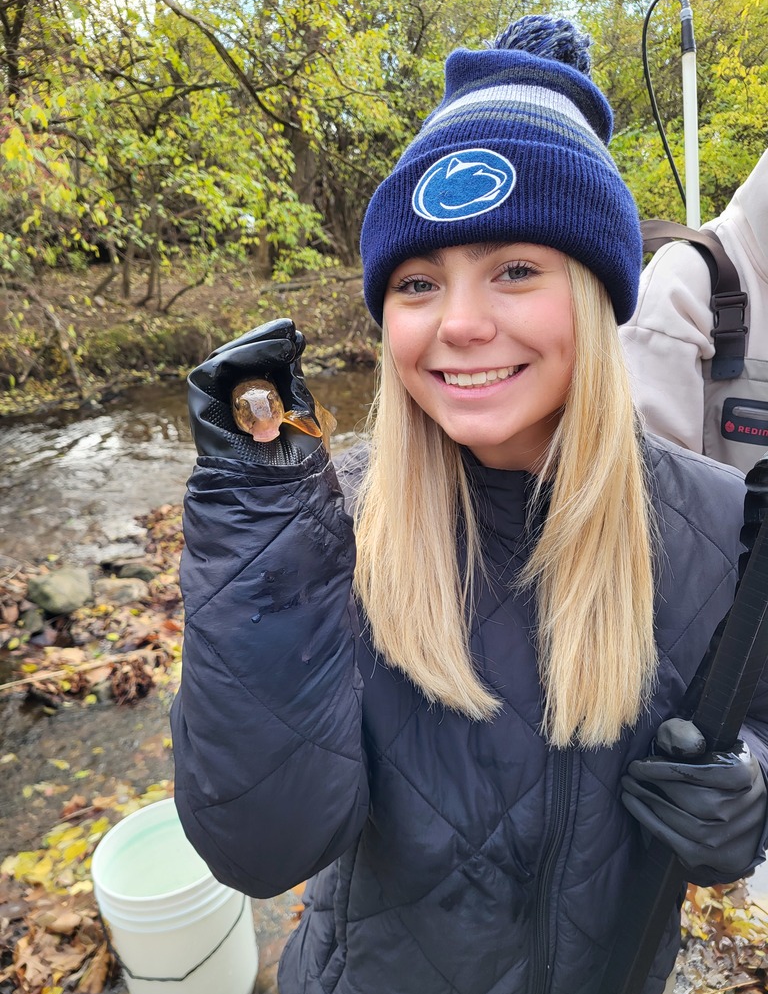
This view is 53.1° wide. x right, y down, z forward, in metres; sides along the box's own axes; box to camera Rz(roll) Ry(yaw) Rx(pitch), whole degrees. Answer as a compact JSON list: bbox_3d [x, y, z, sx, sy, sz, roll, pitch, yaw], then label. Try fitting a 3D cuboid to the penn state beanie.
[{"bbox_3d":[0.097,-0.250,0.590,0.198,0.265,0.230,0,-12,20],"label":"penn state beanie"}]

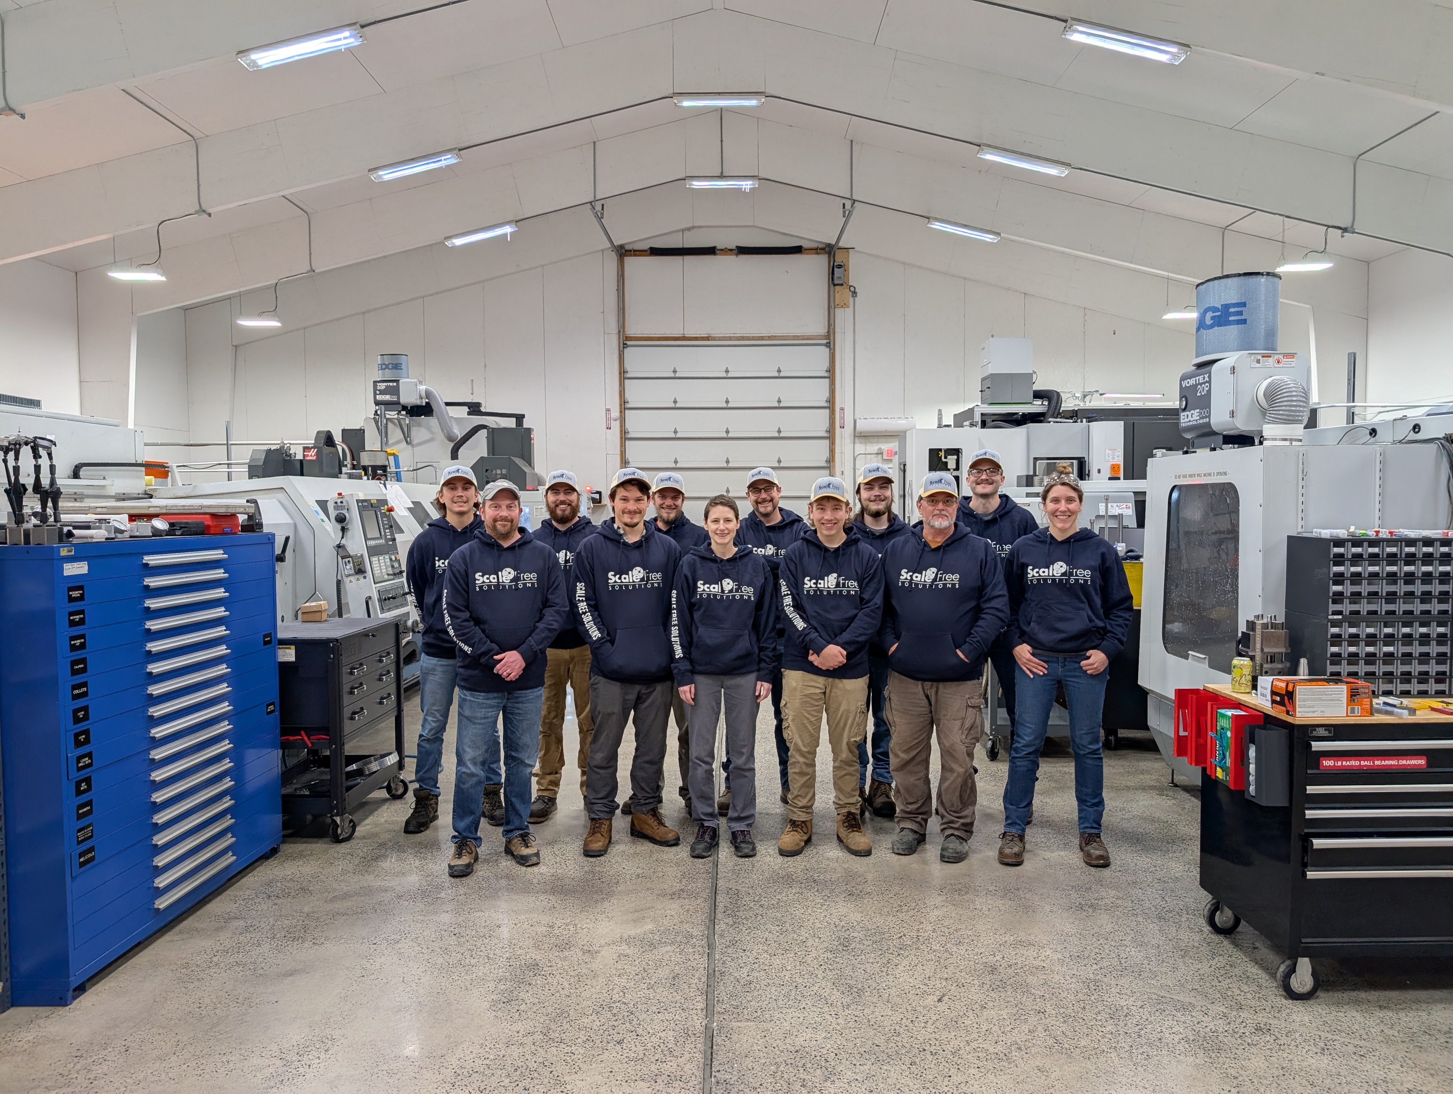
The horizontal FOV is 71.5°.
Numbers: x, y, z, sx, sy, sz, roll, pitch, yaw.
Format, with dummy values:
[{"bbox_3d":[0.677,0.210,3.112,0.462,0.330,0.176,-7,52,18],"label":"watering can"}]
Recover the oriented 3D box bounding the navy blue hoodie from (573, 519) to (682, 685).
[{"bbox_3d":[-0.476,0.261,4.830,0.530,0.770,0.340,0,3,-10],"label":"navy blue hoodie"}]

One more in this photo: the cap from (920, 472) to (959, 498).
[{"bbox_3d":[0.985,-0.284,4.668,0.185,0.135,0.265,0,2,2],"label":"cap"}]

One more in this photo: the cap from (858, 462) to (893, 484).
[{"bbox_3d":[0.780,-0.384,5.250,0.180,0.120,0.260,0,3,1],"label":"cap"}]

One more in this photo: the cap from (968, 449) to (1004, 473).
[{"bbox_3d":[1.334,-0.444,5.190,0.185,0.135,0.265,1,3,14],"label":"cap"}]

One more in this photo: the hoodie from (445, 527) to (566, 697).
[{"bbox_3d":[-1.002,0.282,4.602,0.555,0.735,0.360,0,2,-10],"label":"hoodie"}]

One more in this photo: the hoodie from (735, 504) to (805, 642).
[{"bbox_3d":[0.236,0.150,5.455,0.560,0.740,0.330,0,2,2],"label":"hoodie"}]

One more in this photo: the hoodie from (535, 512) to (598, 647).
[{"bbox_3d":[-0.859,0.183,5.320,0.540,0.710,0.330,0,3,-6],"label":"hoodie"}]

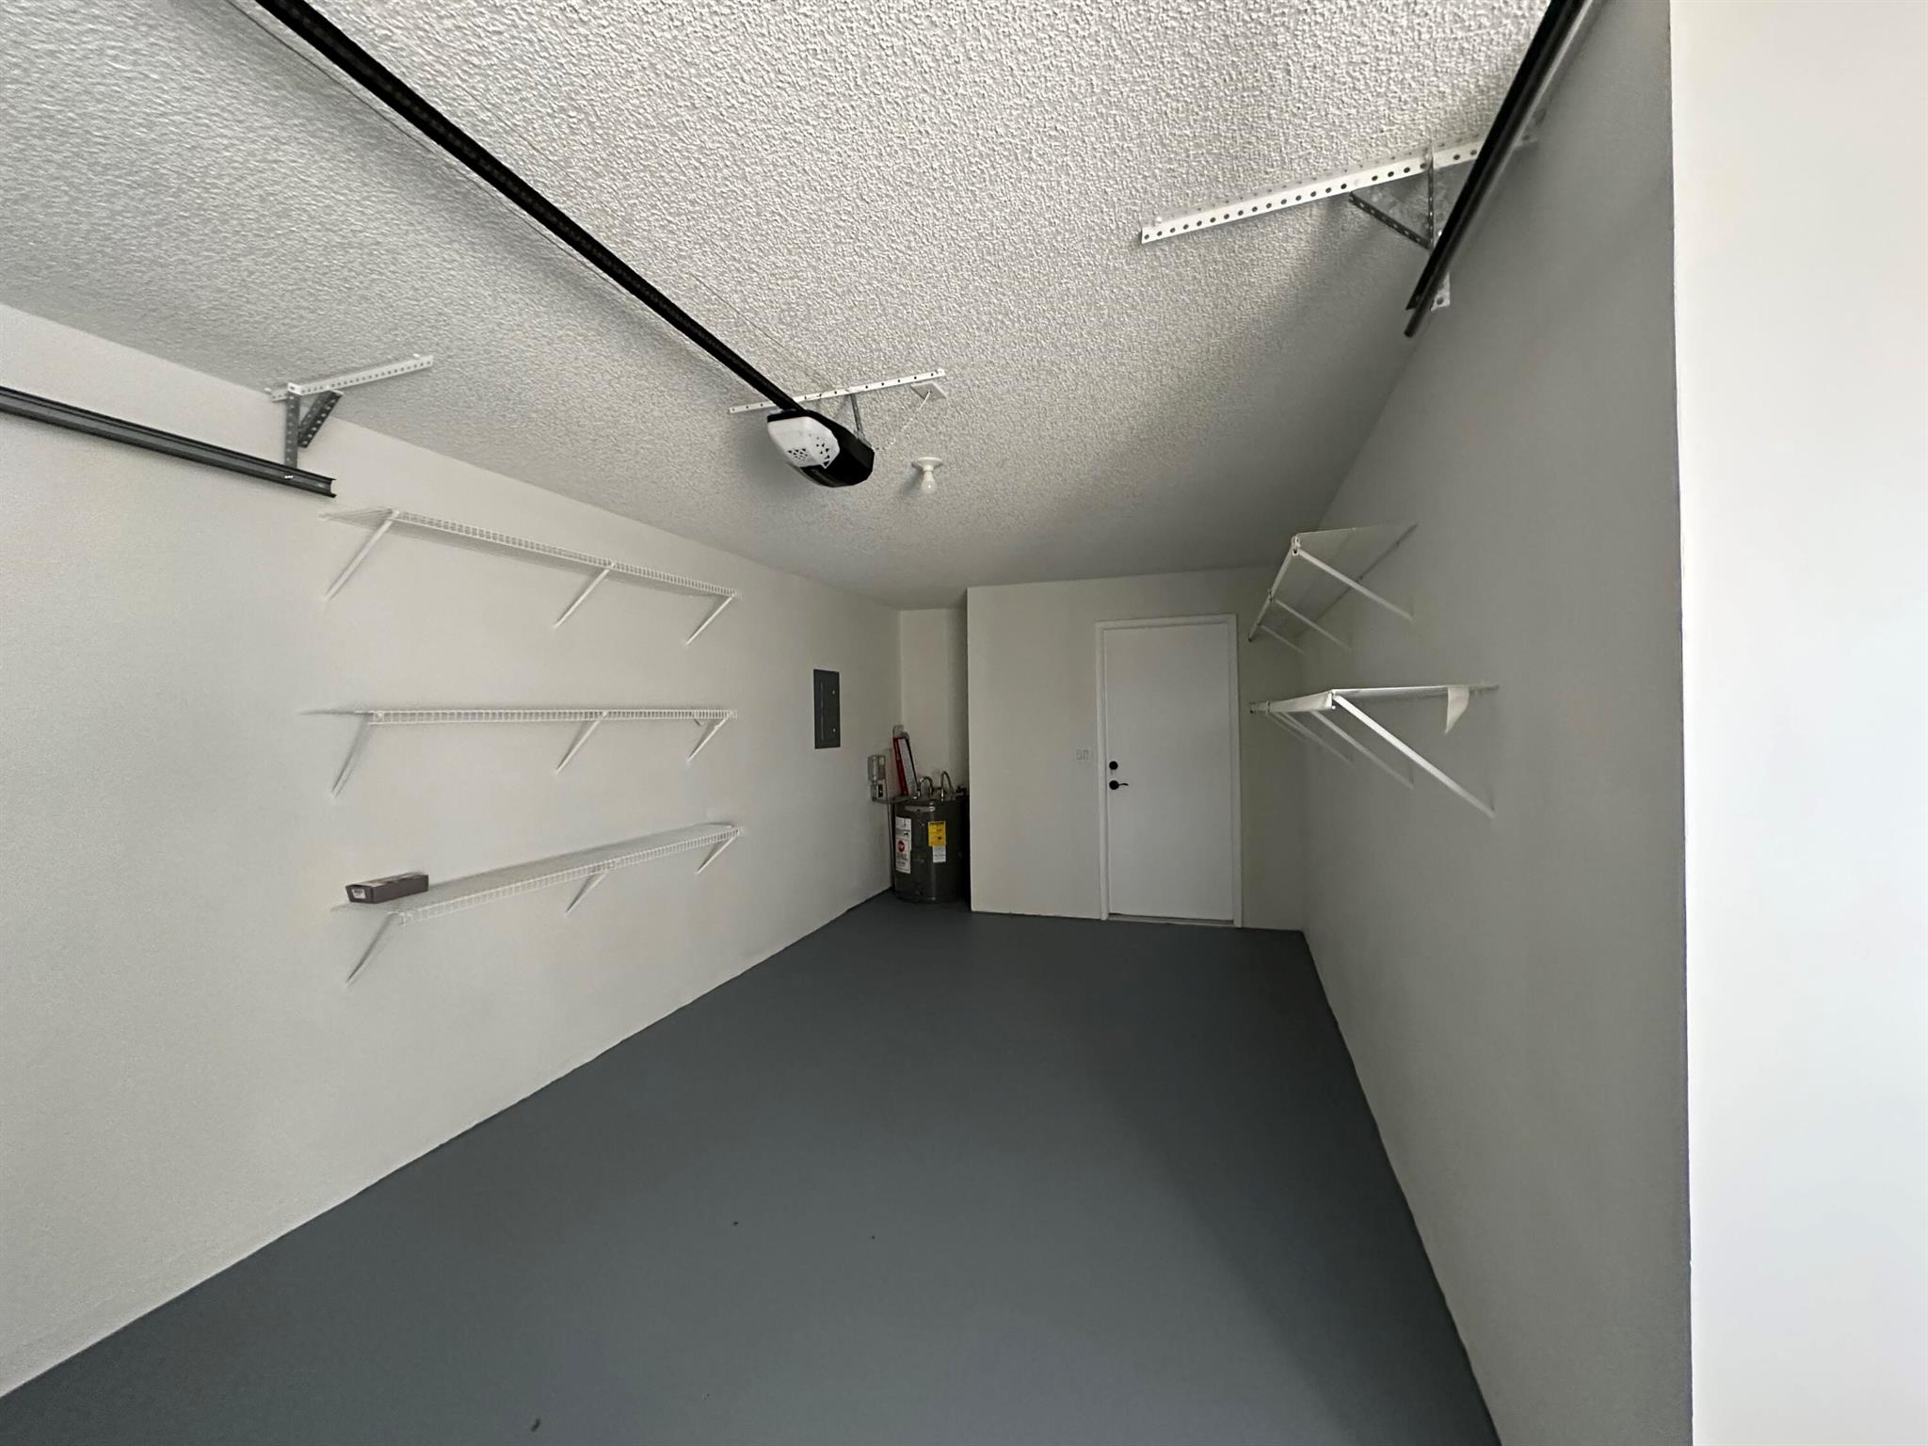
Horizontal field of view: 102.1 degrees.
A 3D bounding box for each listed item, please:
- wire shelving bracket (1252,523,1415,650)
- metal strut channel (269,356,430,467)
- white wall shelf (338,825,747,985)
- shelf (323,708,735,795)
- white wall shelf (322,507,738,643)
[{"bbox_3d":[1.524,-0.416,3.548,0.312,0.255,3.060,-1,0,18],"label":"wire shelving bracket"},{"bbox_3d":[-1.679,-0.822,2.120,0.630,0.250,0.065,-1,0,18],"label":"metal strut channel"},{"bbox_3d":[-1.533,0.680,3.169,0.320,0.255,1.750,-1,0,18],"label":"white wall shelf"},{"bbox_3d":[-1.555,0.084,3.136,0.320,0.258,1.770,-1,0,18],"label":"shelf"},{"bbox_3d":[-1.556,-0.520,3.159,0.315,0.255,1.750,-1,0,18],"label":"white wall shelf"}]

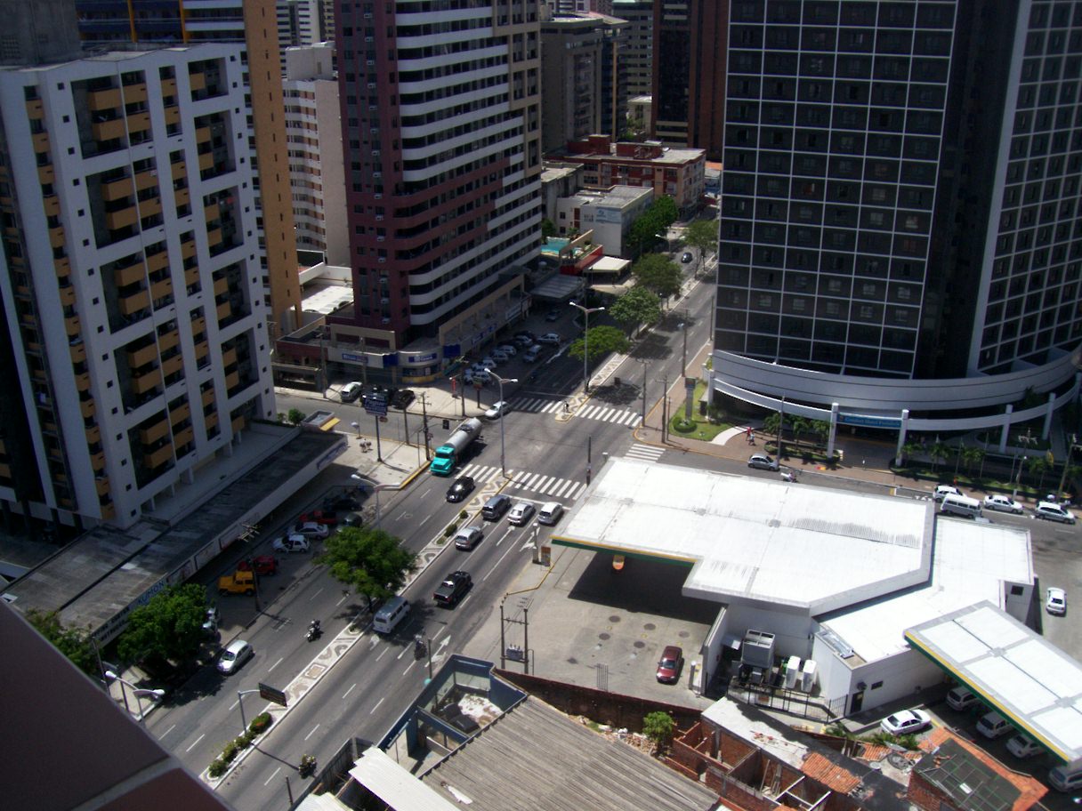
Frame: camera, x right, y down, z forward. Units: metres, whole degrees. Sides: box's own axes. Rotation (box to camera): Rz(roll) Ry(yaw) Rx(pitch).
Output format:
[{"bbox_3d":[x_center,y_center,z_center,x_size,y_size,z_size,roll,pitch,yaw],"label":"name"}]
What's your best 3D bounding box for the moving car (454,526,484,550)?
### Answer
[{"bbox_3d":[-7.546,14.002,113.895,1.700,1.520,4.150,7,23,20],"label":"moving car"}]

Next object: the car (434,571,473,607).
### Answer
[{"bbox_3d":[-8.519,17.732,104.144,1.800,1.770,5.200,7,23,20],"label":"car"}]

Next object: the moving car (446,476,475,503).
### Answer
[{"bbox_3d":[-9.358,9.653,124.047,1.730,1.460,4.450,9,25,21],"label":"moving car"}]

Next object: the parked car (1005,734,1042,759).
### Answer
[{"bbox_3d":[38.181,25.886,82.227,4.150,1.430,1.680,-10,23,-22],"label":"parked car"}]

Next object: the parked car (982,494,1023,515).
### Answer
[{"bbox_3d":[54.040,11.350,123.990,4.300,1.430,1.700,9,25,22],"label":"parked car"}]

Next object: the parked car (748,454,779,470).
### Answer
[{"bbox_3d":[27.389,6.961,130.439,3.850,1.520,1.680,8,23,22],"label":"parked car"}]

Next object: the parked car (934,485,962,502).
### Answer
[{"bbox_3d":[46.842,10.245,121.459,3.900,1.470,1.660,9,25,21],"label":"parked car"}]

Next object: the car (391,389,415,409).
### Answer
[{"bbox_3d":[-20.160,-1.060,155.230,1.720,1.450,4.300,6,24,16],"label":"car"}]

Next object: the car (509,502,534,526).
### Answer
[{"bbox_3d":[-2.280,12.380,122.980,1.660,1.430,4.150,9,25,21],"label":"car"}]

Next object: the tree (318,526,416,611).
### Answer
[{"bbox_3d":[-16.243,16.048,100.112,9.300,8.400,9.300,0,23,0],"label":"tree"}]

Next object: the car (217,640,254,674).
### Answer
[{"bbox_3d":[-27.073,22.276,94.265,1.660,1.460,3.900,9,25,21],"label":"car"}]

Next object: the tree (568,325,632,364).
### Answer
[{"bbox_3d":[7.880,-6.660,157.450,9.200,9.500,8.800,9,25,21],"label":"tree"}]

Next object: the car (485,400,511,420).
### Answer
[{"bbox_3d":[-5.946,0.445,145.729,1.670,1.440,4.150,14,27,30],"label":"car"}]

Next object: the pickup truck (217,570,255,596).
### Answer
[{"bbox_3d":[-31.070,18.270,108.790,4.000,1.950,1.850,0,23,0],"label":"pickup truck"}]

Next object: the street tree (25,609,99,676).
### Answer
[{"bbox_3d":[-40.344,21.350,89.305,6.600,6.800,6.600,7,23,20],"label":"street tree"}]

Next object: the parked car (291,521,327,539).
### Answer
[{"bbox_3d":[-25.256,13.592,115.020,4.200,1.430,1.660,0,23,2],"label":"parked car"}]

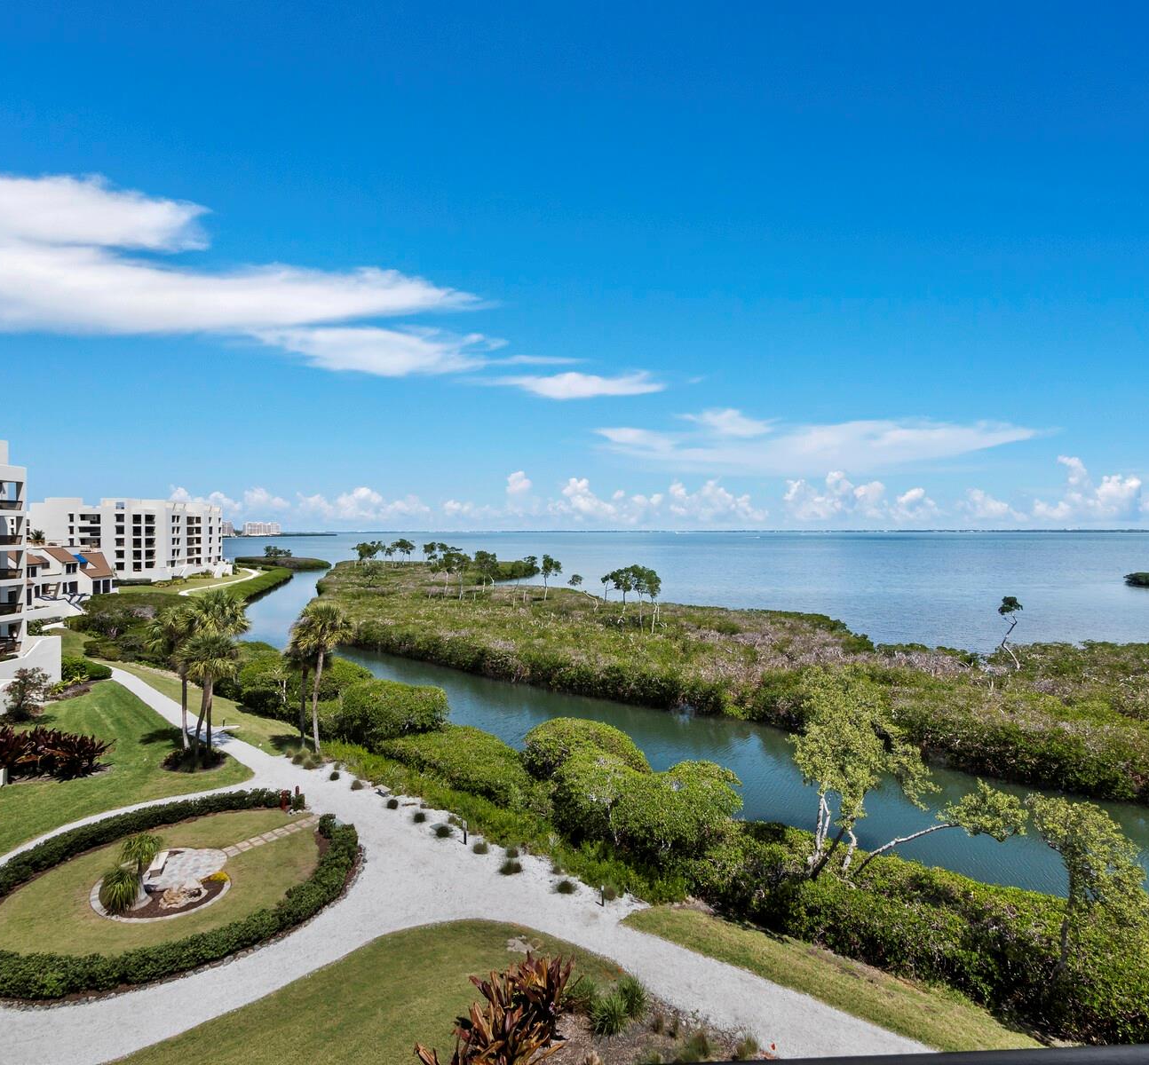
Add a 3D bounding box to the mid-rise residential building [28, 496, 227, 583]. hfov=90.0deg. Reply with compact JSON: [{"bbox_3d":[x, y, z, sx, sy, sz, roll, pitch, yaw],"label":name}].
[{"bbox_3d":[-118.500,2.400,160.500,33.000,21.800,42.000,0,0,0],"label":"mid-rise residential building"}]

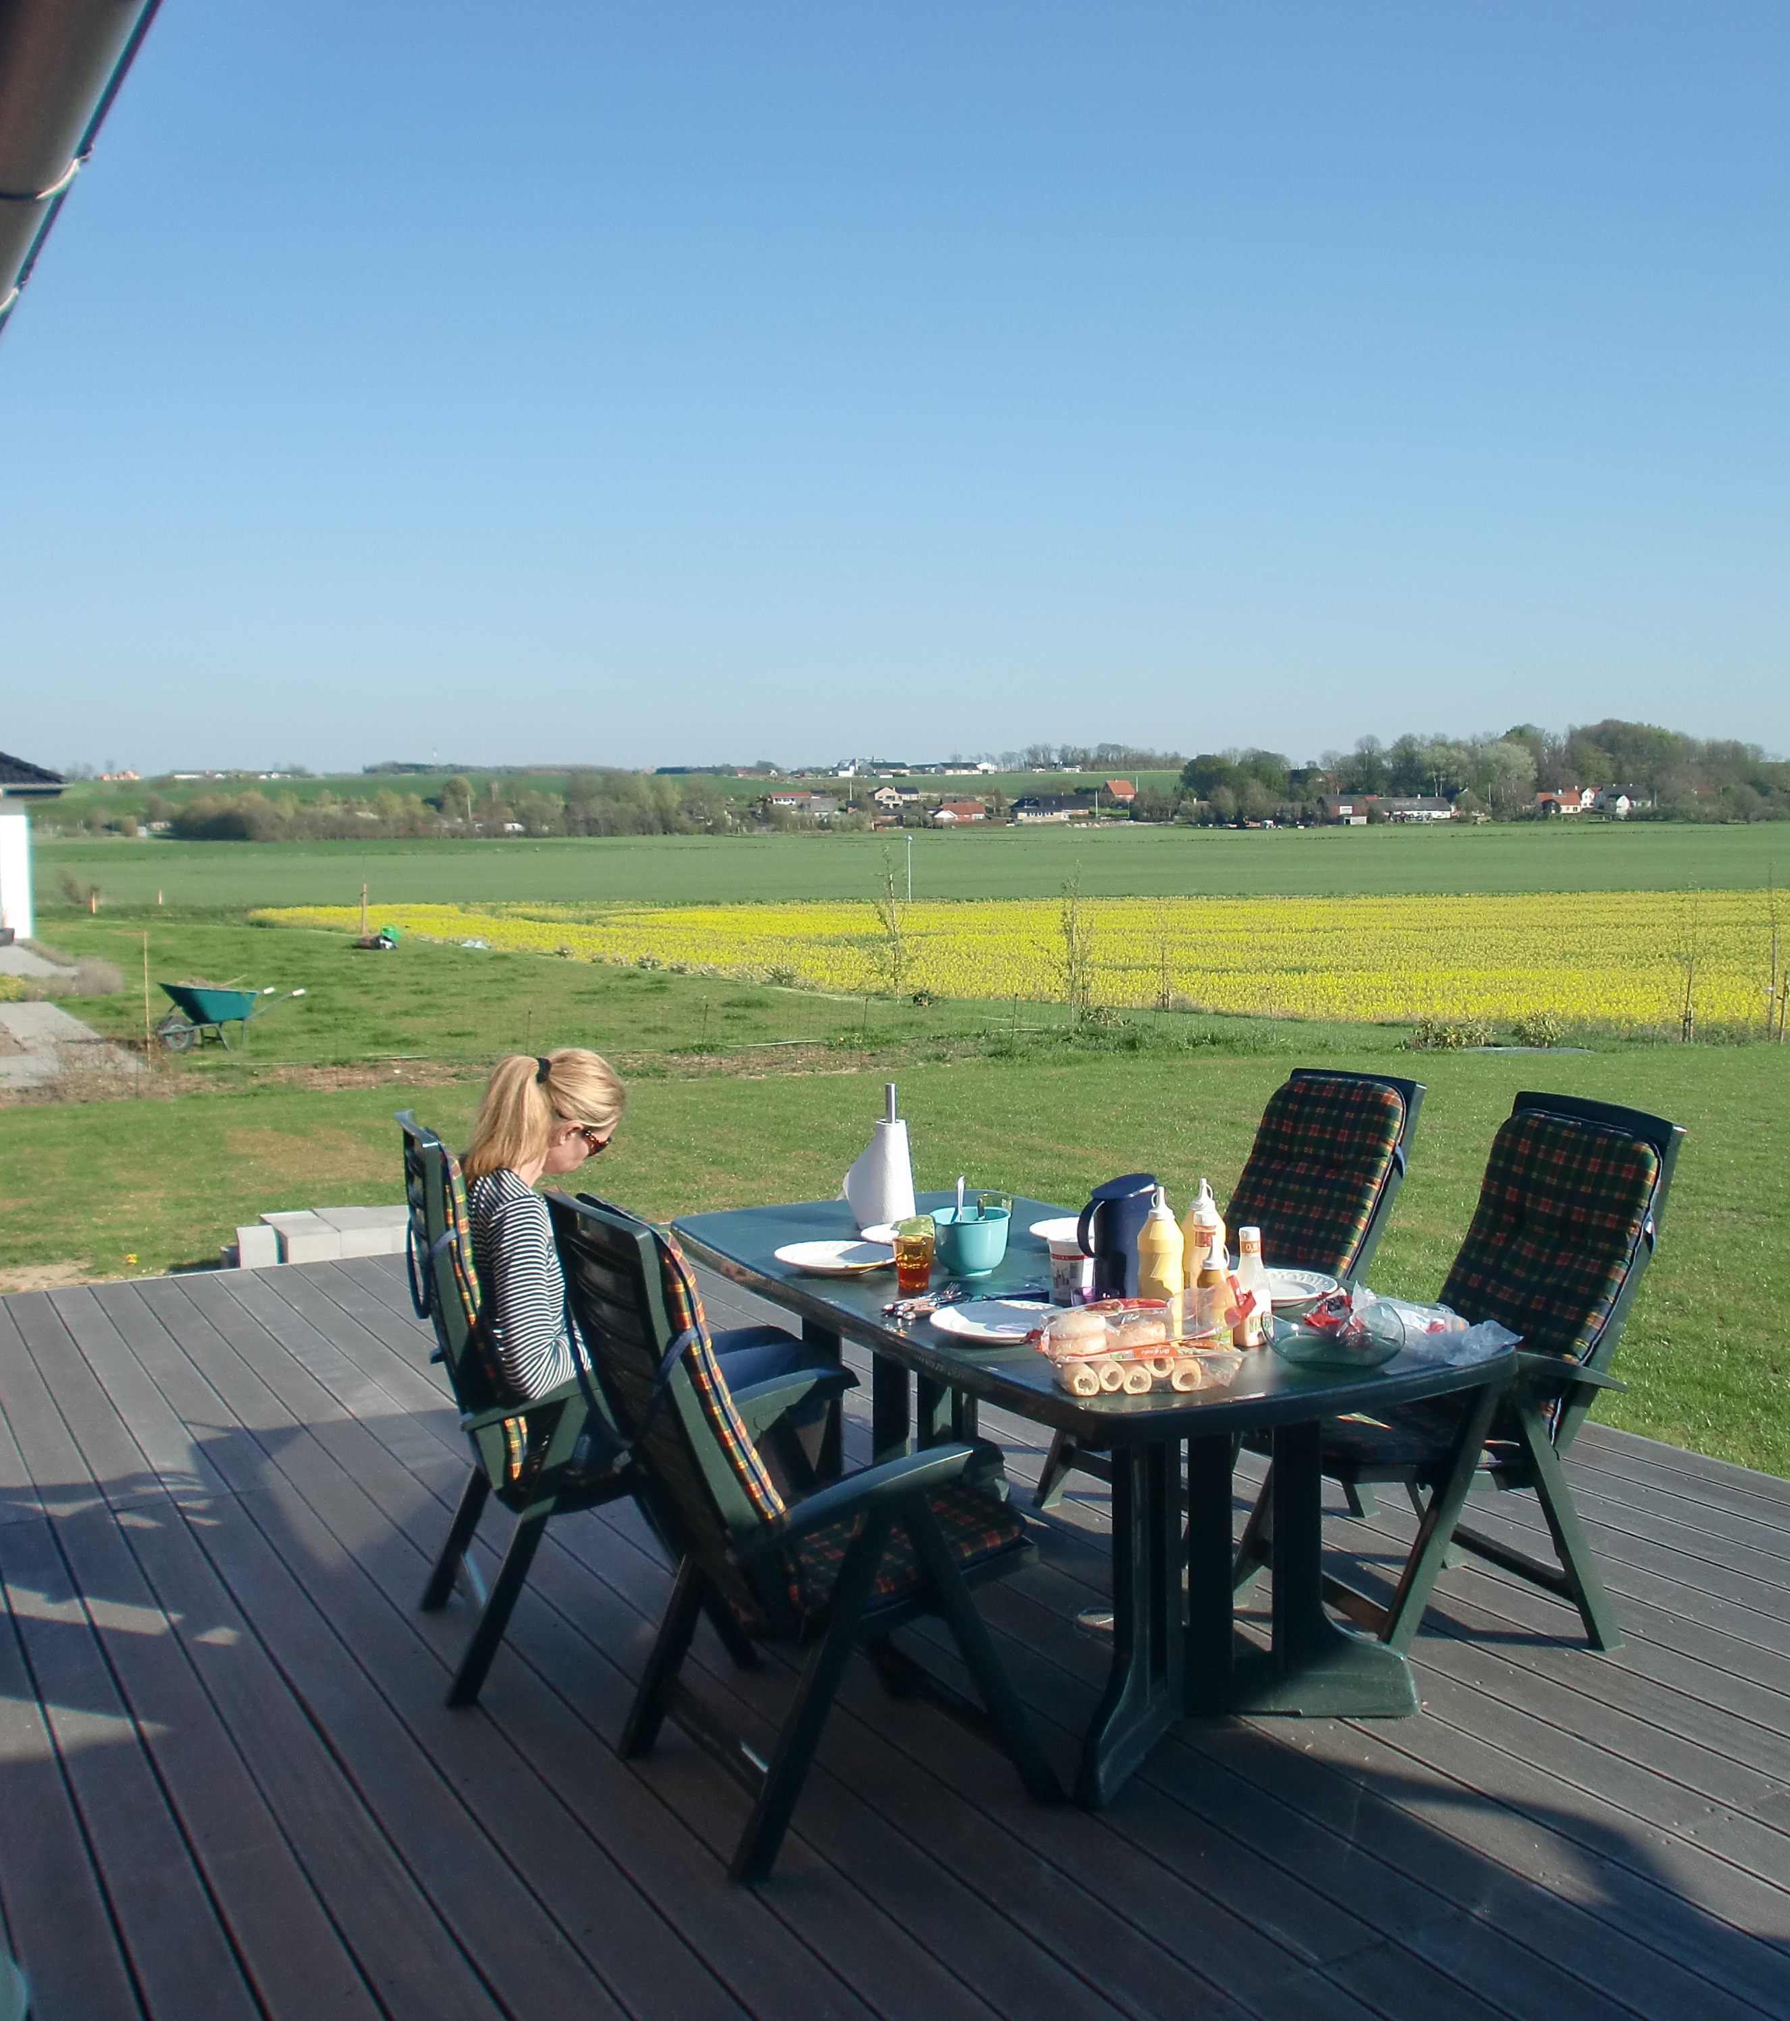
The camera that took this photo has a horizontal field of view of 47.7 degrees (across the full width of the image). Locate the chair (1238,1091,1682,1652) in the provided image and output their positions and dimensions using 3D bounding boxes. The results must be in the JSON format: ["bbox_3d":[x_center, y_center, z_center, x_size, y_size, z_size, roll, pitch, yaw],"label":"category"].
[{"bbox_3d":[1.145,0.740,4.116,0.753,1.047,0.580,-3,6,-22],"label":"chair"}]

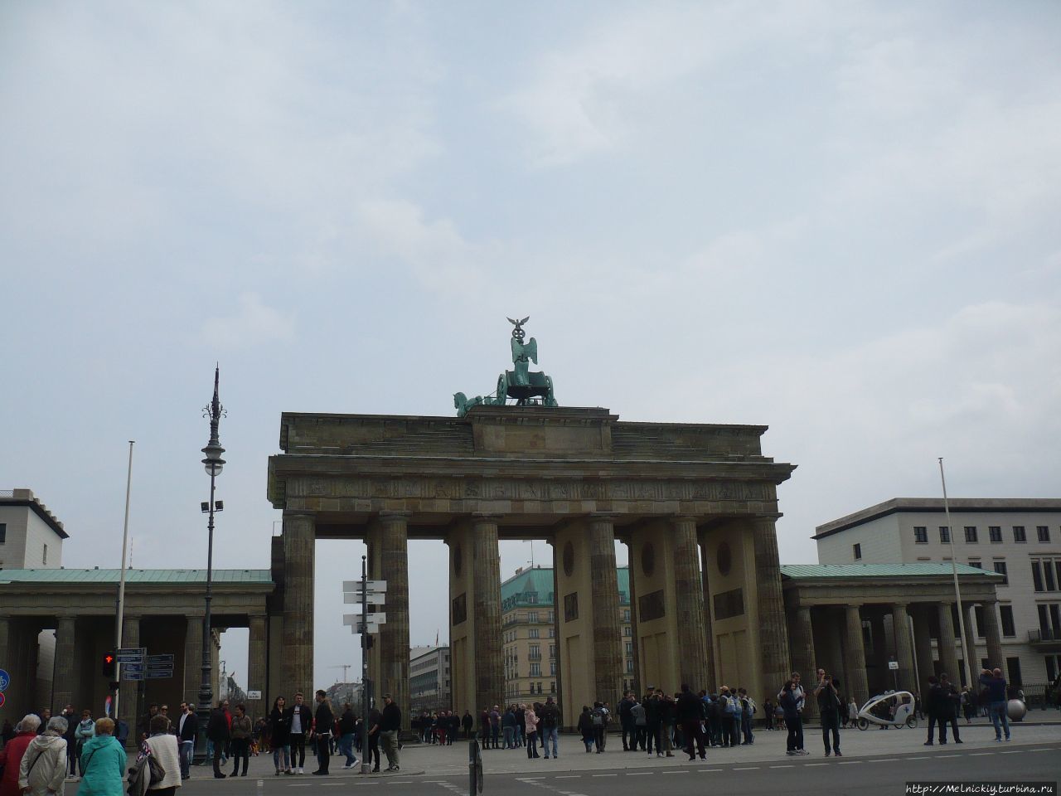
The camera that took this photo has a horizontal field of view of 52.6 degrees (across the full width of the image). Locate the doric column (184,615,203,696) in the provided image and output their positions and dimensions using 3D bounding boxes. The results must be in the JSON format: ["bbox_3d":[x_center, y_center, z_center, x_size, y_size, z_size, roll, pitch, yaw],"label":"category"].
[{"bbox_3d":[-18.930,15.650,60.200,1.200,7.100,1.200,2,-16,-13],"label":"doric column"}]

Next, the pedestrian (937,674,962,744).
[{"bbox_3d":[10.690,8.022,27.730,0.580,1.740,0.420,-5,-16,11],"label":"pedestrian"}]

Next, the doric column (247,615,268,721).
[{"bbox_3d":[-15.288,15.631,60.093,1.150,7.150,1.150,2,-17,-14],"label":"doric column"}]

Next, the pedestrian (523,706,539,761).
[{"bbox_3d":[0.013,10.435,33.590,0.420,1.600,0.460,7,-18,-29],"label":"pedestrian"}]

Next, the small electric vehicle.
[{"bbox_3d":[15.921,13.901,47.862,2.850,1.700,1.080,2,-17,-13],"label":"small electric vehicle"}]

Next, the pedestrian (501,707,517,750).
[{"bbox_3d":[-0.939,13.739,44.746,0.540,1.720,0.360,-5,-16,10],"label":"pedestrian"}]

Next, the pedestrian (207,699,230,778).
[{"bbox_3d":[-7.413,8.072,25.413,0.460,1.730,0.520,-1,-16,-5],"label":"pedestrian"}]

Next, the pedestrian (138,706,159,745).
[{"bbox_3d":[-9.518,8.538,26.749,0.520,1.730,0.360,-4,-16,5],"label":"pedestrian"}]

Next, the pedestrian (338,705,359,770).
[{"bbox_3d":[-5.021,9.277,29.522,0.500,1.678,0.500,-5,-16,11],"label":"pedestrian"}]

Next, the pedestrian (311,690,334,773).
[{"bbox_3d":[-4.698,7.548,24.270,0.480,1.810,0.500,3,-16,-16],"label":"pedestrian"}]

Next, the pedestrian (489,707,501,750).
[{"bbox_3d":[-1.492,13.757,44.833,0.400,1.740,0.500,1,-16,-10],"label":"pedestrian"}]

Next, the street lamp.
[{"bbox_3d":[-10.659,5.191,35.762,0.850,13.325,0.850,2,-16,-14],"label":"street lamp"}]

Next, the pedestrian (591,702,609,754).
[{"bbox_3d":[2.402,11.583,37.684,0.500,1.700,0.450,-3,-16,3],"label":"pedestrian"}]

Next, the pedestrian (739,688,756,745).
[{"bbox_3d":[6.884,10.066,33.925,0.450,1.698,0.480,-10,-17,28],"label":"pedestrian"}]

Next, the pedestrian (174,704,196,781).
[{"bbox_3d":[-8.136,8.099,25.328,0.520,1.727,0.340,-12,-18,33],"label":"pedestrian"}]

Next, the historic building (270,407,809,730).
[{"bbox_3d":[0.019,11.608,69.894,33.400,20.300,11.600,2,-17,-14],"label":"historic building"}]

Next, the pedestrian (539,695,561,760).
[{"bbox_3d":[0.563,10.081,32.865,0.580,1.810,0.420,-2,-16,0],"label":"pedestrian"}]

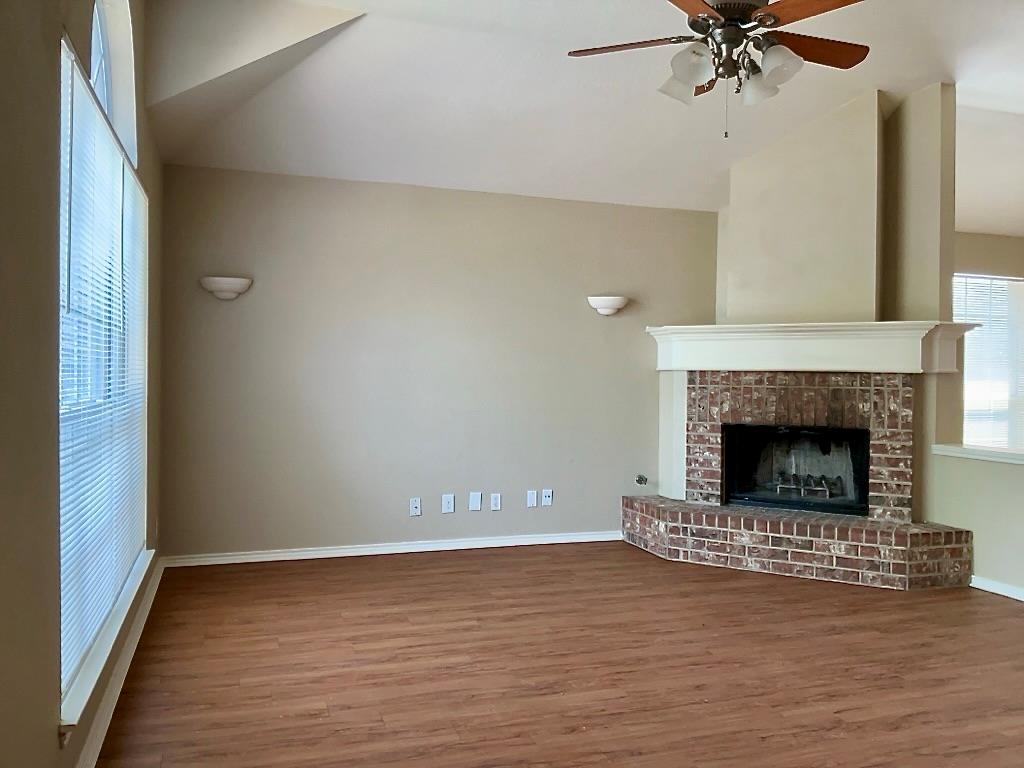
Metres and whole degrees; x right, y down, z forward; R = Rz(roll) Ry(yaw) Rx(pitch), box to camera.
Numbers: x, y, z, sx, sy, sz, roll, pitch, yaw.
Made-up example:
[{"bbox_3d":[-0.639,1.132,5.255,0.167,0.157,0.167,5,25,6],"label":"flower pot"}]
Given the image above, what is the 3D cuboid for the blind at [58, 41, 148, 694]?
[{"bbox_3d":[-1.465,-0.035,2.896,0.100,1.702,2.001,0,1,-19],"label":"blind"}]

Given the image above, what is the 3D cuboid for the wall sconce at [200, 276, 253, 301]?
[{"bbox_3d":[-1.737,-0.576,4.867,0.315,0.132,0.150,0,1,-19],"label":"wall sconce"}]

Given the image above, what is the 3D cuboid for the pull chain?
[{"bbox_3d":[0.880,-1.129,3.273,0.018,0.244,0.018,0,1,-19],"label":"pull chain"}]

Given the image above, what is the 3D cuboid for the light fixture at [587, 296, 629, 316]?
[{"bbox_3d":[0.719,-0.548,5.680,0.315,0.133,0.150,0,1,-19],"label":"light fixture"}]

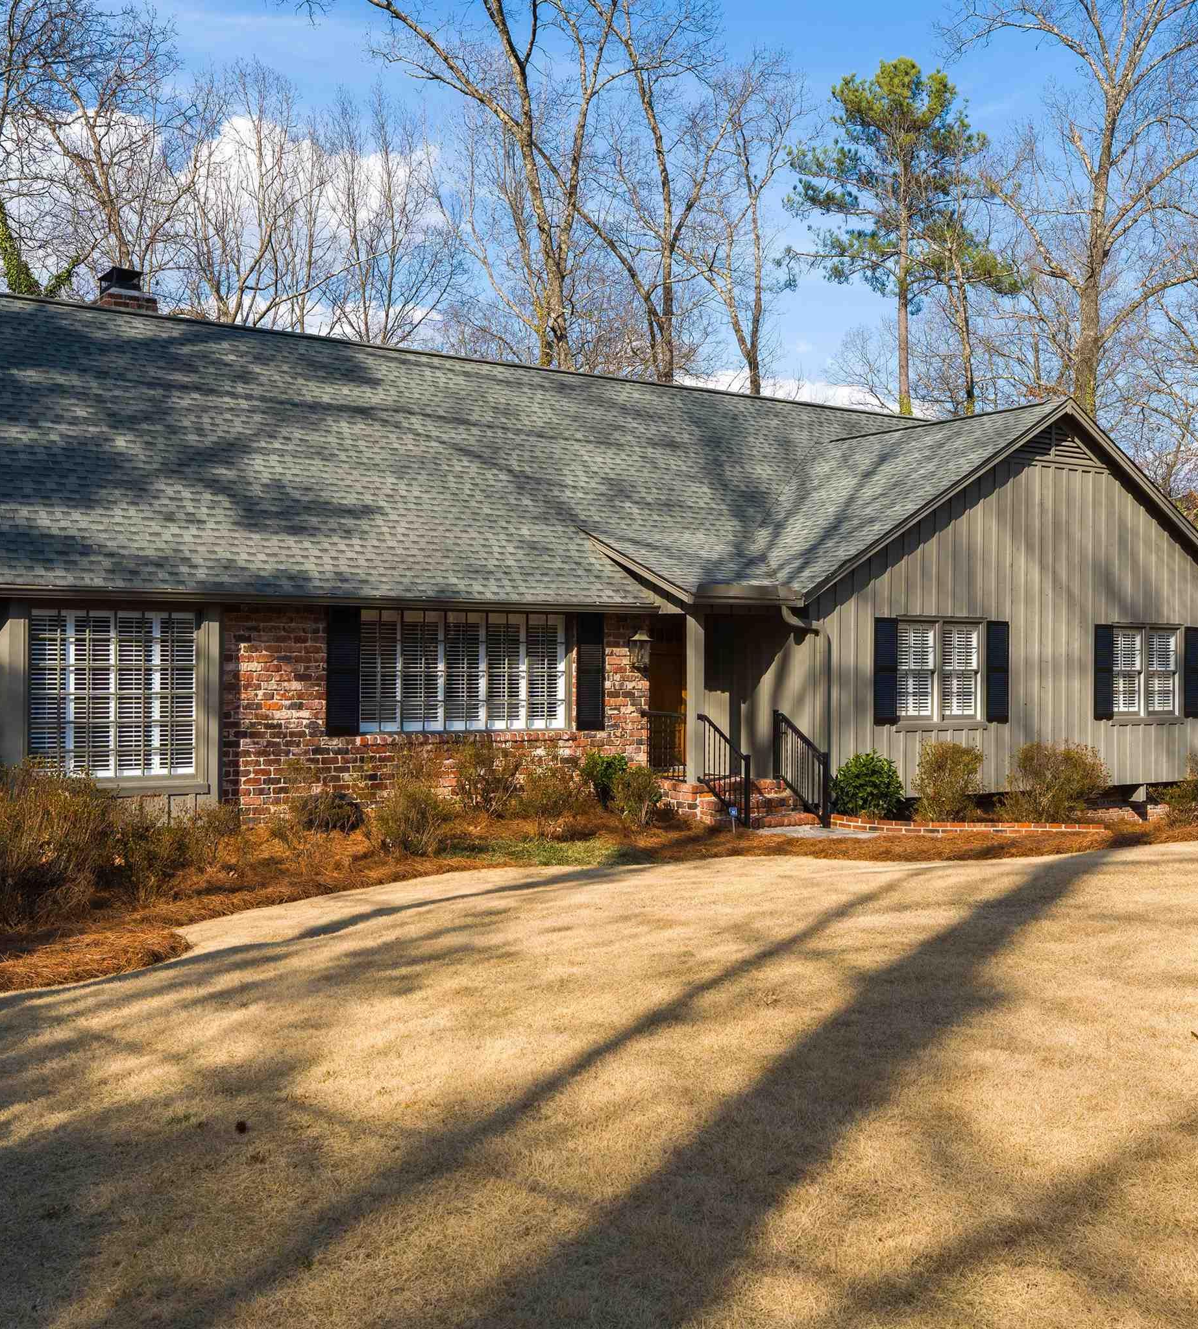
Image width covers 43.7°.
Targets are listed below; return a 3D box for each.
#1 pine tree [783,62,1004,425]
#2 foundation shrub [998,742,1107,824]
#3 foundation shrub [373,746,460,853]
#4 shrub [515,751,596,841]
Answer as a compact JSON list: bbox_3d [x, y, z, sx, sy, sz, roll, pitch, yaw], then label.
[{"bbox_3d":[9.377,-8.277,47.000,6.904,21.555,6.559,0,0,-34],"label":"pine tree"},{"bbox_3d":[6.125,1.592,20.100,1.466,1.089,1.290,0,0,-34],"label":"foundation shrub"},{"bbox_3d":[-1.838,1.355,14.950,0.888,1.091,0.843,0,0,0],"label":"foundation shrub"},{"bbox_3d":[-0.470,1.418,16.100,0.855,0.956,0.813,0,0,0],"label":"shrub"}]

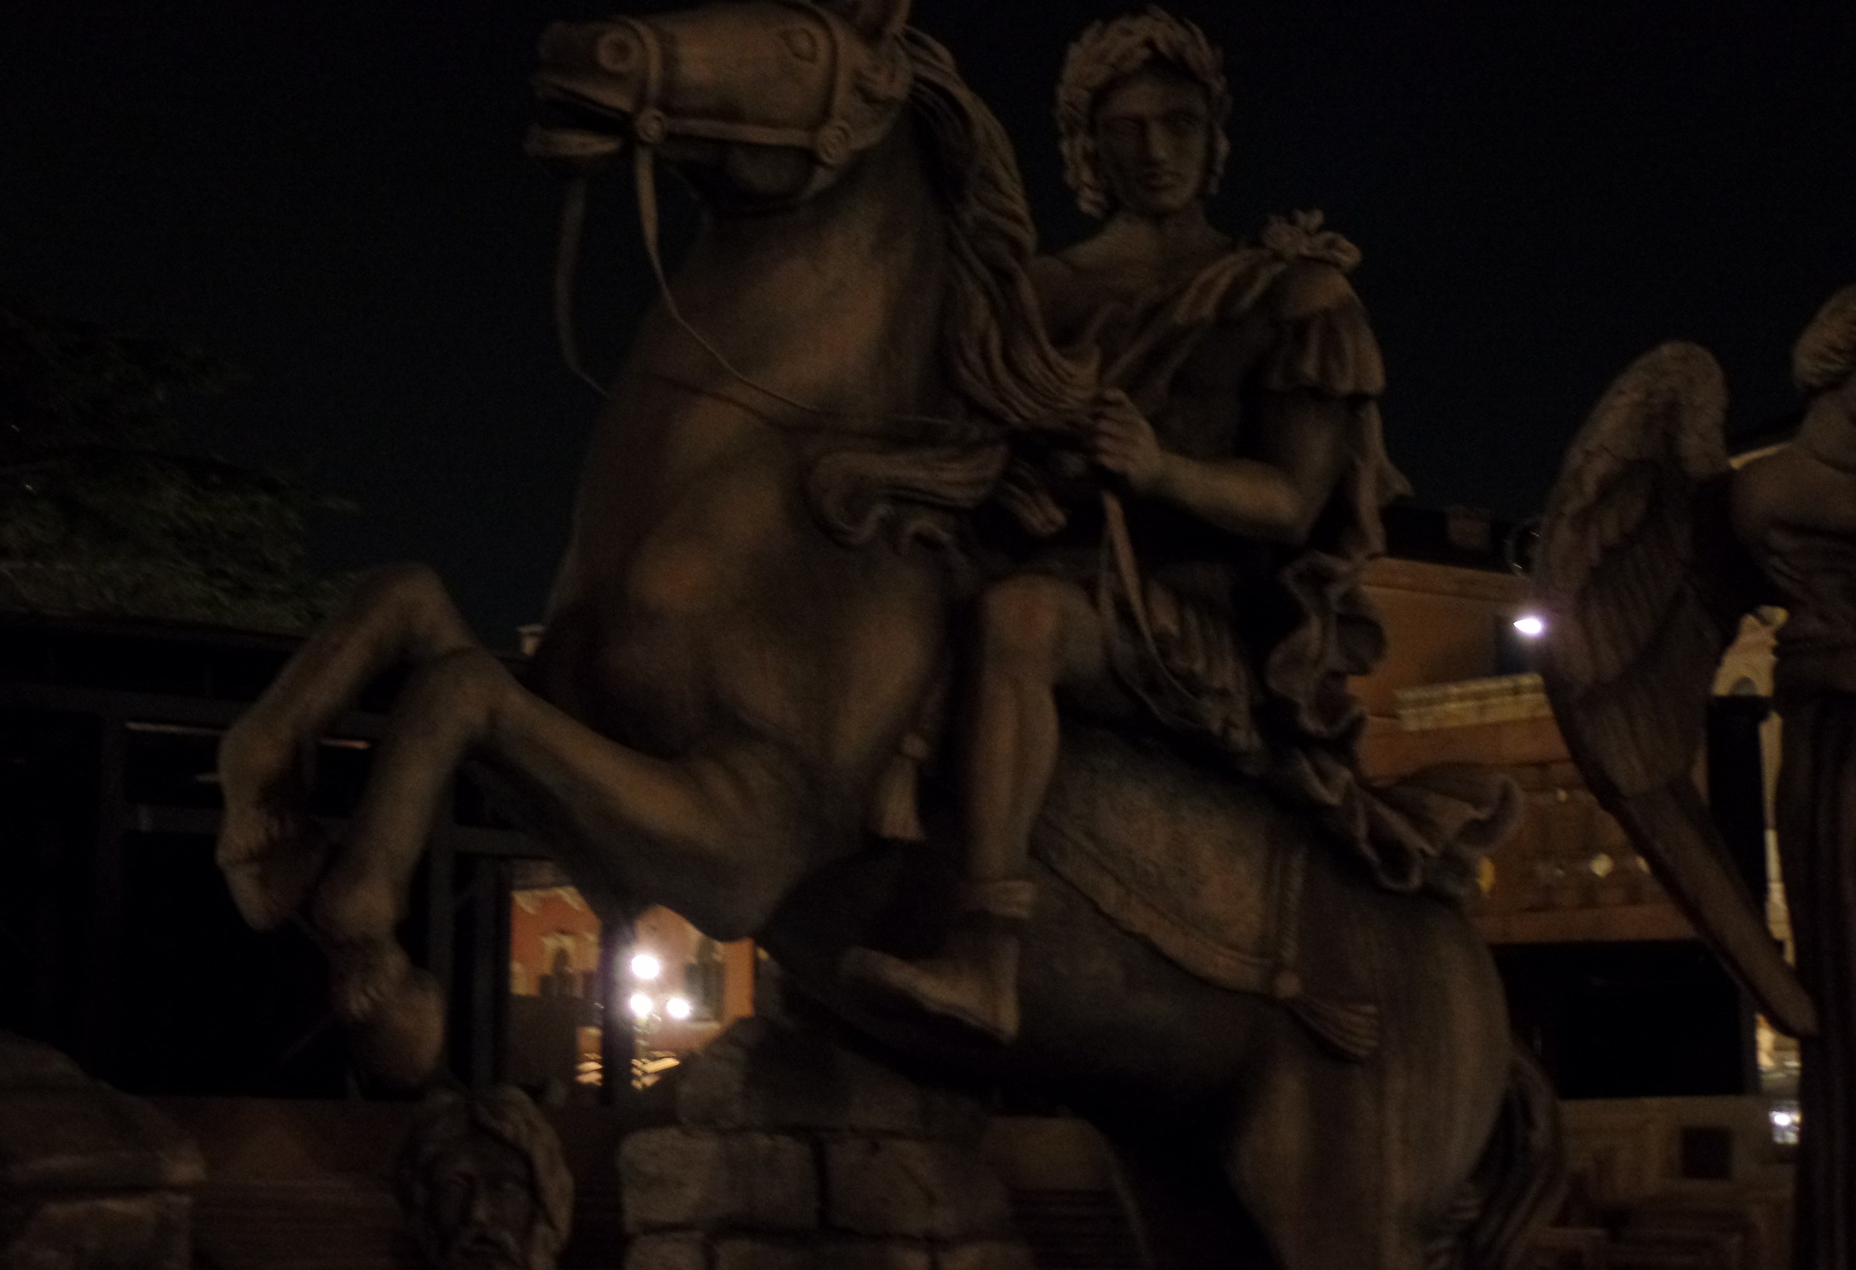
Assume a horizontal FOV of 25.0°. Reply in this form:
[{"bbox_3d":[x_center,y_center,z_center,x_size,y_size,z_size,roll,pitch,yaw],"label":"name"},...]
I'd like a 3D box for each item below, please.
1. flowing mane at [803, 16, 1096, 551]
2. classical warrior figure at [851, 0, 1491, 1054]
[{"bbox_3d":[0.037,-0.606,7.300,0.470,0.930,0.360,5,-9,-32],"label":"flowing mane"},{"bbox_3d":[0.394,-0.191,7.500,1.120,1.860,1.050,7,-10,-42],"label":"classical warrior figure"}]

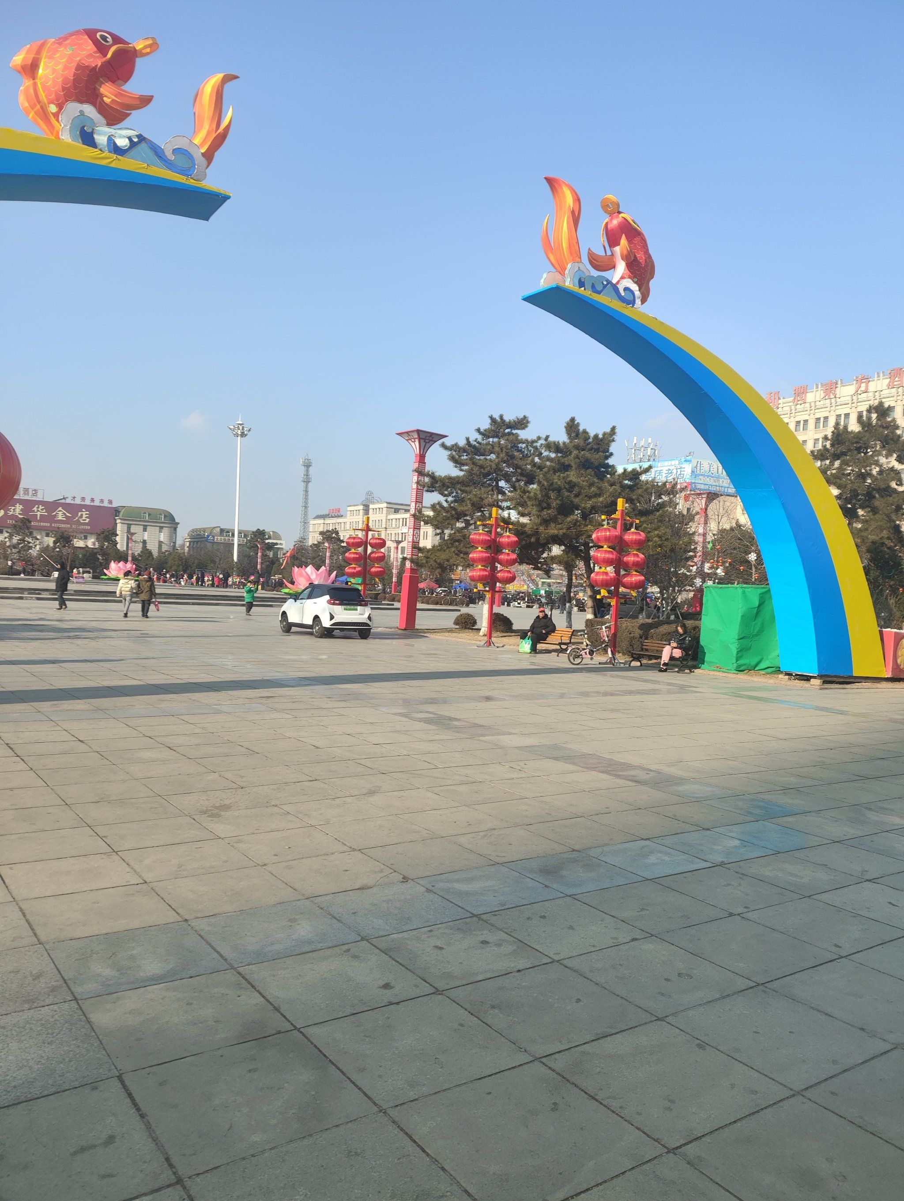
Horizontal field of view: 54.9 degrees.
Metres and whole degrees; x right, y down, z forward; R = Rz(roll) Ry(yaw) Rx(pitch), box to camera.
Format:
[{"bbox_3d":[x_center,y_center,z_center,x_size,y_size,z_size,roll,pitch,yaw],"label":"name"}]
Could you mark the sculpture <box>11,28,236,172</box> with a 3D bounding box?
[{"bbox_3d":[-3.993,-6.074,10.712,2.600,1.740,0.980,2,1,-33],"label":"sculpture"}]

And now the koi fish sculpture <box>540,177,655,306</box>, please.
[{"bbox_3d":[2.833,-6.881,16.701,2.500,2.100,0.900,3,0,-36],"label":"koi fish sculpture"}]

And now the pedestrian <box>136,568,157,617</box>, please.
[{"bbox_3d":[-11.282,-0.206,32.208,0.580,1.740,0.380,3,1,0],"label":"pedestrian"}]

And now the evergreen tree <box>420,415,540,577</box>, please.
[{"bbox_3d":[1.083,-2.743,31.965,4.400,8.000,4.400,3,1,0],"label":"evergreen tree"}]

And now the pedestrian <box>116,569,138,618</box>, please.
[{"bbox_3d":[-11.378,-0.231,30.502,0.550,1.630,0.420,3,0,-12],"label":"pedestrian"}]

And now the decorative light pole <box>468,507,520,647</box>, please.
[{"bbox_3d":[1.195,-0.701,25.692,1.500,4.100,0.750,2,1,-35],"label":"decorative light pole"}]

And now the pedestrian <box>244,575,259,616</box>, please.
[{"bbox_3d":[-8.214,-0.115,35.500,0.420,1.500,0.500,3,0,-12],"label":"pedestrian"}]

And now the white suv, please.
[{"bbox_3d":[-4.017,0.252,27.108,1.790,1.660,4.330,2,1,-29],"label":"white suv"}]

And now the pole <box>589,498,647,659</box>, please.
[{"bbox_3d":[4.129,-0.506,21.692,1.500,4.100,0.750,2,1,-42],"label":"pole"}]

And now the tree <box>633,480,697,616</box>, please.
[{"bbox_3d":[7.014,-1.173,29.482,2.300,5.500,2.300,3,1,0],"label":"tree"}]

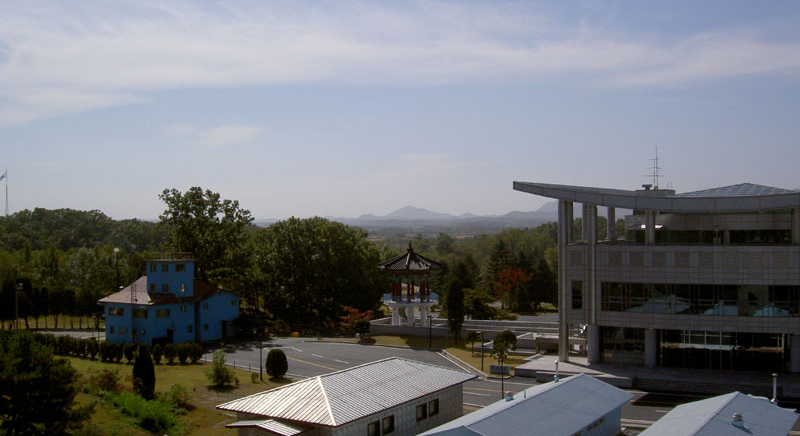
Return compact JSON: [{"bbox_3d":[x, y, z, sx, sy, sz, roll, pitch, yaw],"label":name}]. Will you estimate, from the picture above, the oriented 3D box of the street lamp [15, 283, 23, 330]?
[{"bbox_3d":[-56.651,13.266,134.019,1.000,7.100,0.500,0,0,0],"label":"street lamp"}]

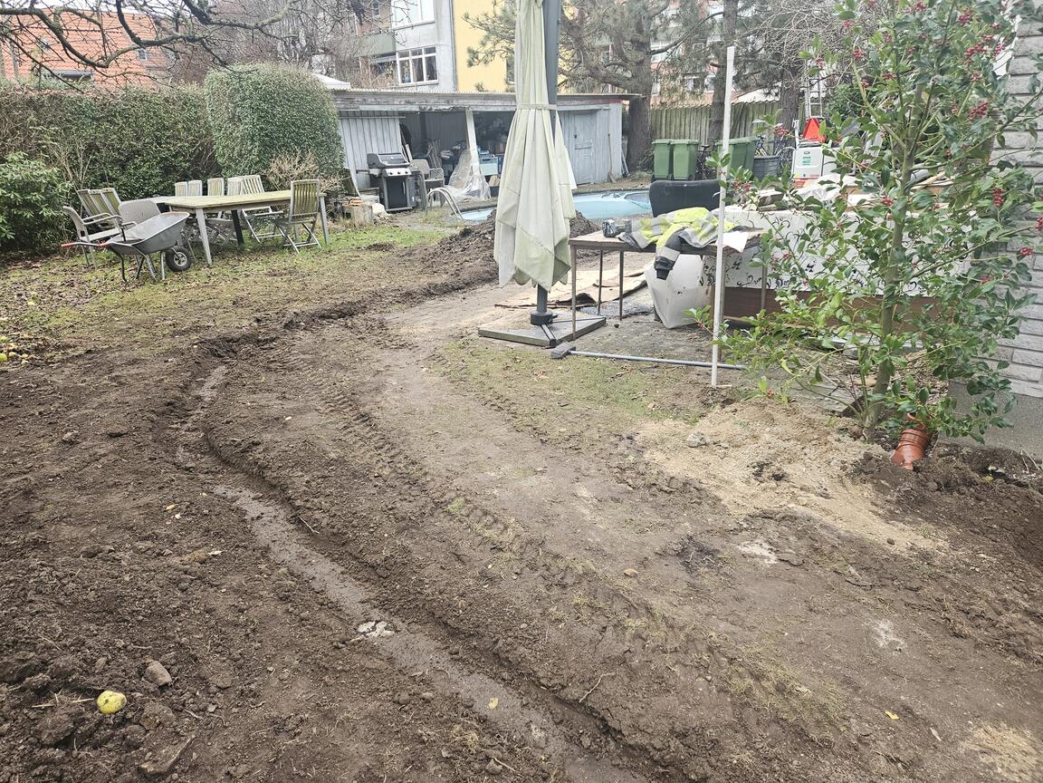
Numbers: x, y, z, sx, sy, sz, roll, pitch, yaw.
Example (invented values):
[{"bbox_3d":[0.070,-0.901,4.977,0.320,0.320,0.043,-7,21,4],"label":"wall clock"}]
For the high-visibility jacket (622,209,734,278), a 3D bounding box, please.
[{"bbox_3d":[1.136,-1.103,5.198,0.760,0.420,0.850,16,27,37],"label":"high-visibility jacket"}]

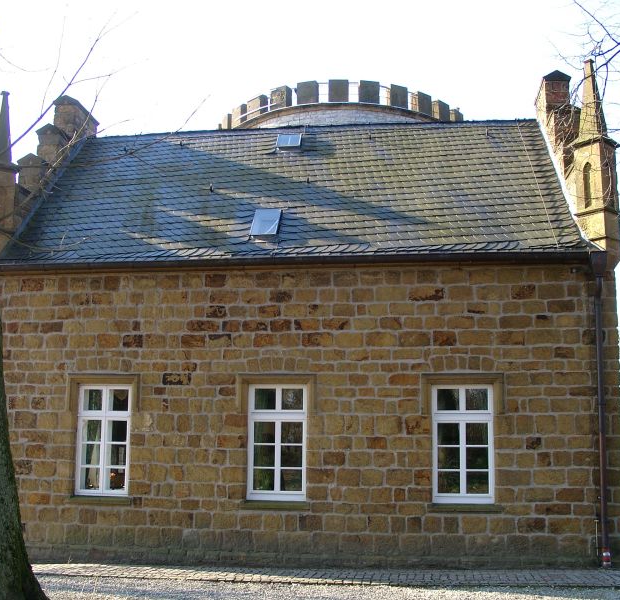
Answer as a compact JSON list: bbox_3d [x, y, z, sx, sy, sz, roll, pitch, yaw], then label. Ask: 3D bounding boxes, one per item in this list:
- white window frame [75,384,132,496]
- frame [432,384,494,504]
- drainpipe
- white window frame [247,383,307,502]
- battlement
[{"bbox_3d":[-3.091,2.118,11.912,0.860,1.649,0.120,-1,-6,8],"label":"white window frame"},{"bbox_3d":[2.176,2.049,11.204,0.879,1.665,0.120,-1,-6,8],"label":"frame"},{"bbox_3d":[3.988,1.440,10.708,0.200,4.281,0.200,-1,-6,8],"label":"drainpipe"},{"bbox_3d":[-0.468,2.089,11.559,0.872,1.682,0.120,-1,-6,8],"label":"white window frame"},{"bbox_3d":[1.468,-7.551,36.983,11.188,1.134,11.188,0,-6,2],"label":"battlement"}]

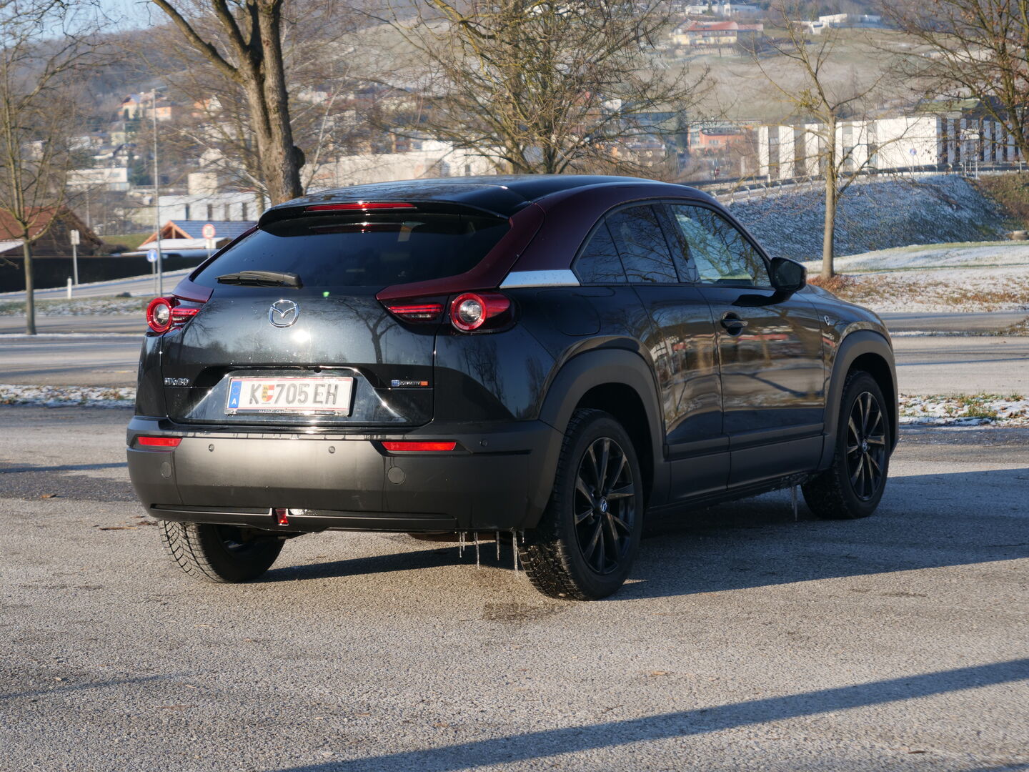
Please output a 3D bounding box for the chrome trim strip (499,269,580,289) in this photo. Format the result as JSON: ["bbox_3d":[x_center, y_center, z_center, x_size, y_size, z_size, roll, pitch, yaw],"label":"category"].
[{"bbox_3d":[0.083,-0.383,8.972,0.046,0.065,0.499,1,4,35],"label":"chrome trim strip"}]

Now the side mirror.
[{"bbox_3d":[1.159,-0.470,10.502,0.185,0.148,0.125,0,4,29],"label":"side mirror"}]

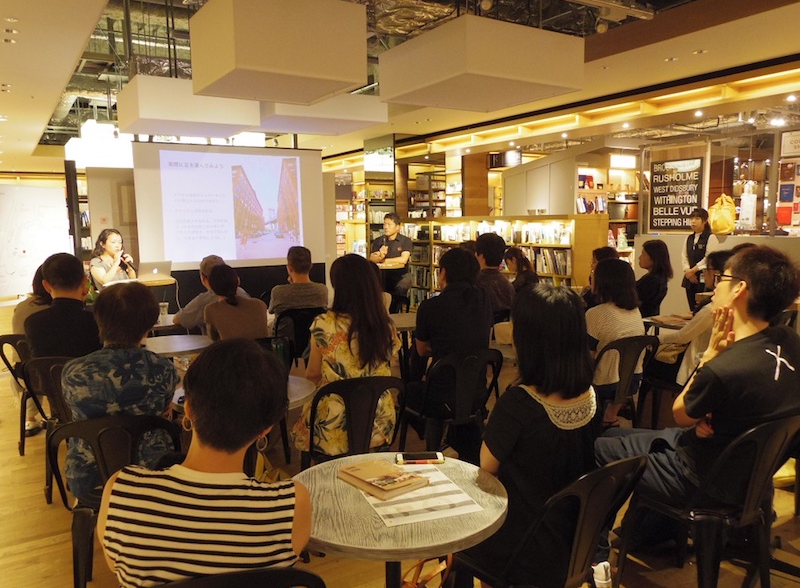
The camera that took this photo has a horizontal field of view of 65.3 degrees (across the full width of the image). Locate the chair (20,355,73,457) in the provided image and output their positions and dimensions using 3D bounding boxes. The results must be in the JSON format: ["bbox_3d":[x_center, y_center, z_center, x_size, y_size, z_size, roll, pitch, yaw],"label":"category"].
[{"bbox_3d":[-1.720,0.705,3.490,0.440,0.850,0.500,-1,7,-3],"label":"chair"}]

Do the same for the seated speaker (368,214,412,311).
[{"bbox_3d":[-0.090,-0.188,6.400,0.500,1.300,0.620,3,8,28],"label":"seated speaker"}]

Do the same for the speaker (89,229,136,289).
[{"bbox_3d":[-2.630,0.005,5.700,0.580,1.200,0.460,5,9,42],"label":"speaker"}]

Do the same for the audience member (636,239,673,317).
[{"bbox_3d":[1.970,0.219,5.200,0.720,1.300,0.460,3,8,32],"label":"audience member"}]

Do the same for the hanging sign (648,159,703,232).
[{"bbox_3d":[2.905,-1.046,6.543,0.030,0.719,0.606,-5,8,-30],"label":"hanging sign"}]

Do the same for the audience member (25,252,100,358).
[{"bbox_3d":[-1.821,0.418,3.618,0.480,1.300,0.800,-2,7,-13],"label":"audience member"}]

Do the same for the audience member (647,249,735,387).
[{"bbox_3d":[1.800,0.381,3.920,0.780,1.280,0.480,3,8,30],"label":"audience member"}]

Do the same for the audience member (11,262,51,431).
[{"bbox_3d":[-2.336,0.397,4.223,0.460,1.220,0.800,-2,7,-13],"label":"audience member"}]

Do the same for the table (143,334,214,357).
[{"bbox_3d":[-1.520,0.694,4.080,0.620,0.730,0.620,-1,7,0],"label":"table"}]

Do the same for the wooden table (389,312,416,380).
[{"bbox_3d":[0.038,0.563,4.641,0.640,0.730,0.640,-1,6,0],"label":"wooden table"}]

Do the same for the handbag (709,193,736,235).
[{"bbox_3d":[3.260,-0.826,6.300,0.280,0.420,0.220,5,9,44],"label":"handbag"}]

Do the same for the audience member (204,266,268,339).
[{"bbox_3d":[-1.054,0.402,4.106,0.440,1.200,0.780,-2,7,-12],"label":"audience member"}]

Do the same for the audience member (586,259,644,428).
[{"bbox_3d":[1.130,0.427,3.660,0.460,1.270,0.750,-4,7,-28],"label":"audience member"}]

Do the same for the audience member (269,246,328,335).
[{"bbox_3d":[-0.830,0.281,4.980,0.480,1.310,0.750,-4,7,-22],"label":"audience member"}]

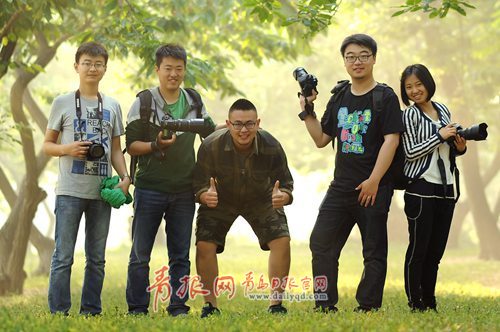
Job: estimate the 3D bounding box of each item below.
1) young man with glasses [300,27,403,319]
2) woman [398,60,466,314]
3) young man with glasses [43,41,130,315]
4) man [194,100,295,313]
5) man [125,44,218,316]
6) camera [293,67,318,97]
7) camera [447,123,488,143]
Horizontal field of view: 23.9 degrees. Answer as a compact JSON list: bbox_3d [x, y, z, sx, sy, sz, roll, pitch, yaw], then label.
[{"bbox_3d":[0.650,0.050,7.620,0.670,1.800,0.480,0,-1,16],"label":"young man with glasses"},{"bbox_3d":[1.183,0.147,7.580,0.460,1.610,0.420,1,-2,-43],"label":"woman"},{"bbox_3d":[-1.035,0.084,7.520,0.570,1.760,0.370,0,-1,-12],"label":"young man with glasses"},{"bbox_3d":[-0.030,0.270,7.400,0.640,1.370,0.700,0,-1,0],"label":"man"},{"bbox_3d":[-0.485,0.092,7.500,0.620,1.730,0.480,0,-1,-9],"label":"man"},{"bbox_3d":[0.355,-0.535,7.480,0.110,0.170,0.140,-36,0,0],"label":"camera"},{"bbox_3d":[1.362,-0.208,7.400,0.250,0.115,0.140,-4,-3,30],"label":"camera"}]

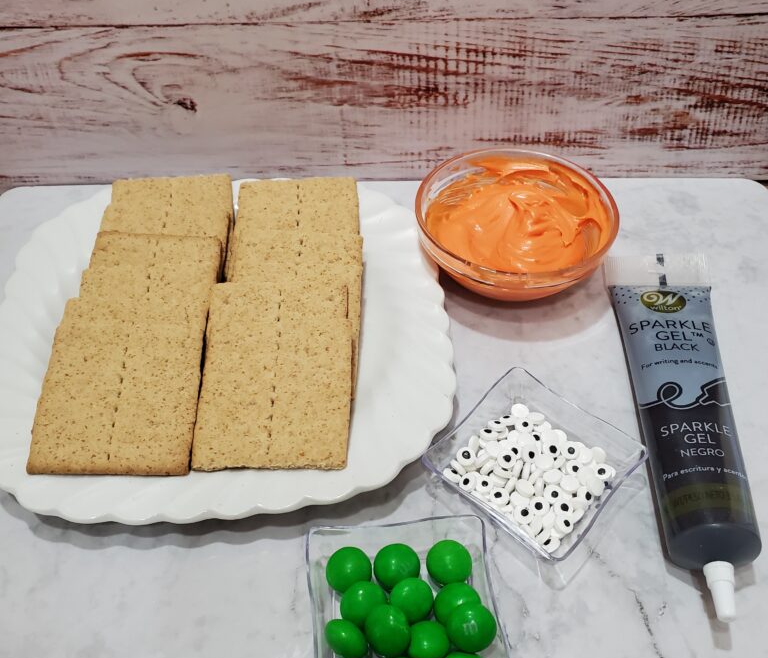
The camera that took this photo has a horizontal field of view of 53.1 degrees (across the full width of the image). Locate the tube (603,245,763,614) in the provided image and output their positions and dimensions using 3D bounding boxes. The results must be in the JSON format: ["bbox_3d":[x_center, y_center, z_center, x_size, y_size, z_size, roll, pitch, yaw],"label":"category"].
[{"bbox_3d":[0.122,0.024,0.306,0.052,0.034,0.183,6,49,4],"label":"tube"}]

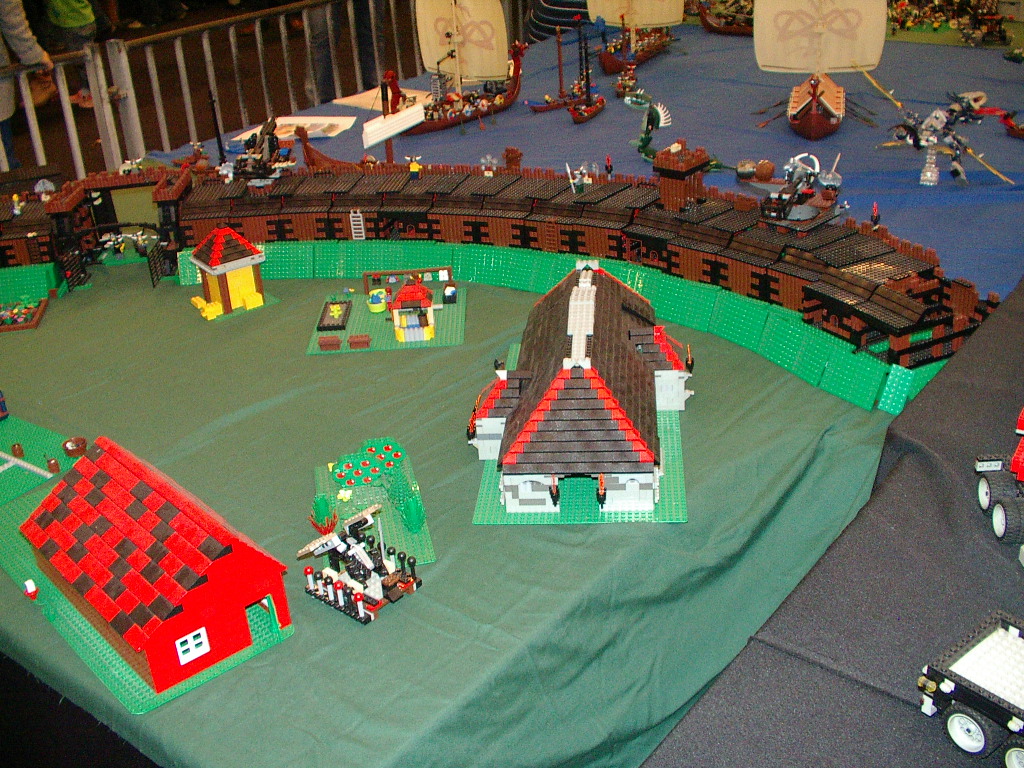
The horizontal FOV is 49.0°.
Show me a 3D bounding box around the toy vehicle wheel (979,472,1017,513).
[{"bbox_3d":[0.480,0.108,1.114,0.026,0.043,0.043,-2,26,3],"label":"toy vehicle wheel"}]

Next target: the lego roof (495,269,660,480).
[{"bbox_3d":[0.098,-0.051,1.509,0.192,0.099,0.502,-1,27,6],"label":"lego roof"}]

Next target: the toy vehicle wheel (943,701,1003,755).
[{"bbox_3d":[0.344,0.253,0.834,0.026,0.043,0.043,-21,31,-31],"label":"toy vehicle wheel"}]

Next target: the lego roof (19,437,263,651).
[{"bbox_3d":[-0.409,0.151,1.230,0.176,0.072,0.316,-25,33,-36],"label":"lego roof"}]

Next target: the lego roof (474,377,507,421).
[{"bbox_3d":[-0.019,0.011,1.466,0.048,0.039,0.080,-1,27,6],"label":"lego roof"}]

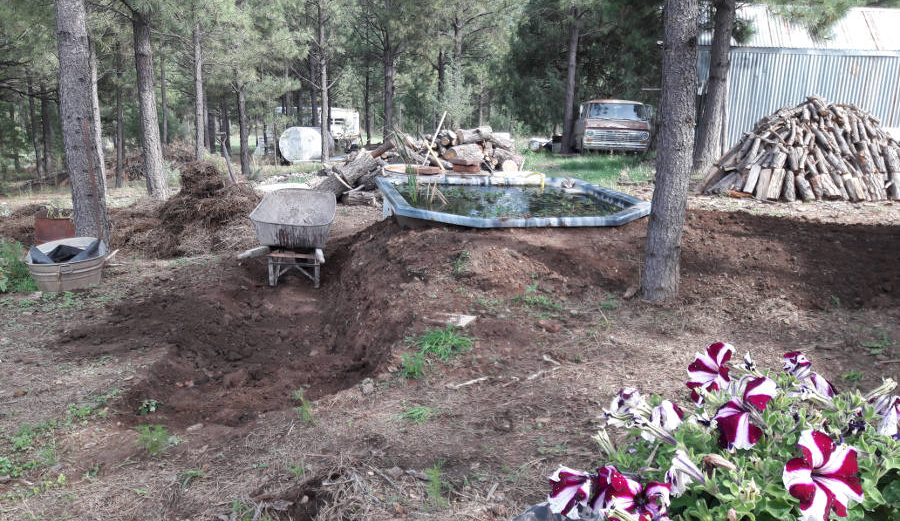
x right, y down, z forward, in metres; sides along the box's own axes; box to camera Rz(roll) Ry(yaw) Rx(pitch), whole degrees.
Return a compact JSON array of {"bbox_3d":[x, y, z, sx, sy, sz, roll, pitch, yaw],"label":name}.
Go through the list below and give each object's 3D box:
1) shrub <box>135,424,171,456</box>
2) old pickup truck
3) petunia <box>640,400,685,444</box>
[{"bbox_3d":[-1.315,0.789,3.209,0.135,0.115,0.135,1,12,0],"label":"shrub"},{"bbox_3d":[5.438,-4.440,24.262,2.000,1.750,5.100,3,12,10],"label":"old pickup truck"},{"bbox_3d":[0.214,0.162,0.732,0.040,0.040,0.038,10,5,36],"label":"petunia"}]

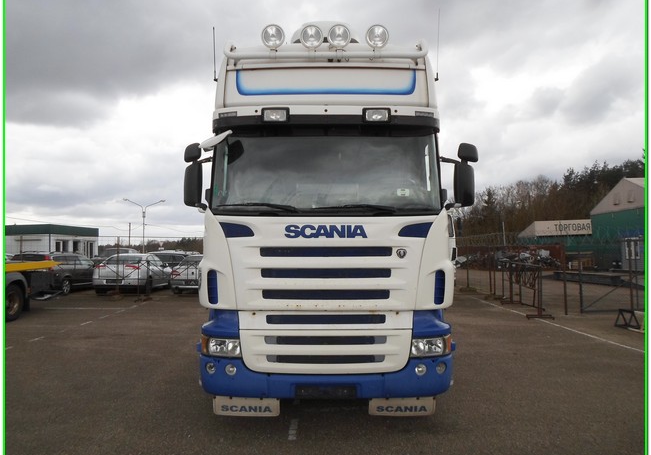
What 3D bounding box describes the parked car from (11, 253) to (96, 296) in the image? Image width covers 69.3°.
[{"bbox_3d":[-10.300,1.722,18.500,1.840,1.550,4.700,0,-2,-4],"label":"parked car"}]

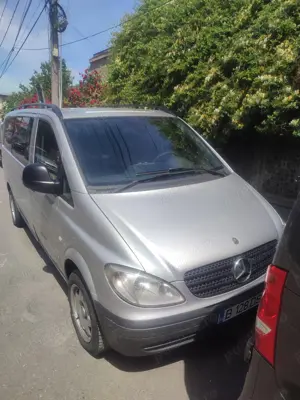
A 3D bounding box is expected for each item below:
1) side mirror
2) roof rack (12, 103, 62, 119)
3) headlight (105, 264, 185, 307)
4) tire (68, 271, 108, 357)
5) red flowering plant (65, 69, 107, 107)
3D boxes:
[{"bbox_3d":[-0.842,-0.169,2.258,0.280,0.260,0.200,-10,19,-32],"label":"side mirror"},{"bbox_3d":[-1.526,-1.116,3.667,0.090,0.140,2.700,-10,19,-32],"label":"roof rack"},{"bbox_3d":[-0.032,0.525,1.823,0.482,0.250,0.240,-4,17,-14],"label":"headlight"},{"bbox_3d":[-0.454,0.891,2.312,0.210,0.665,0.665,-10,19,-32],"label":"tire"},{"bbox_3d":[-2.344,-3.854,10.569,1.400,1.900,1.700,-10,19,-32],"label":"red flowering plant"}]

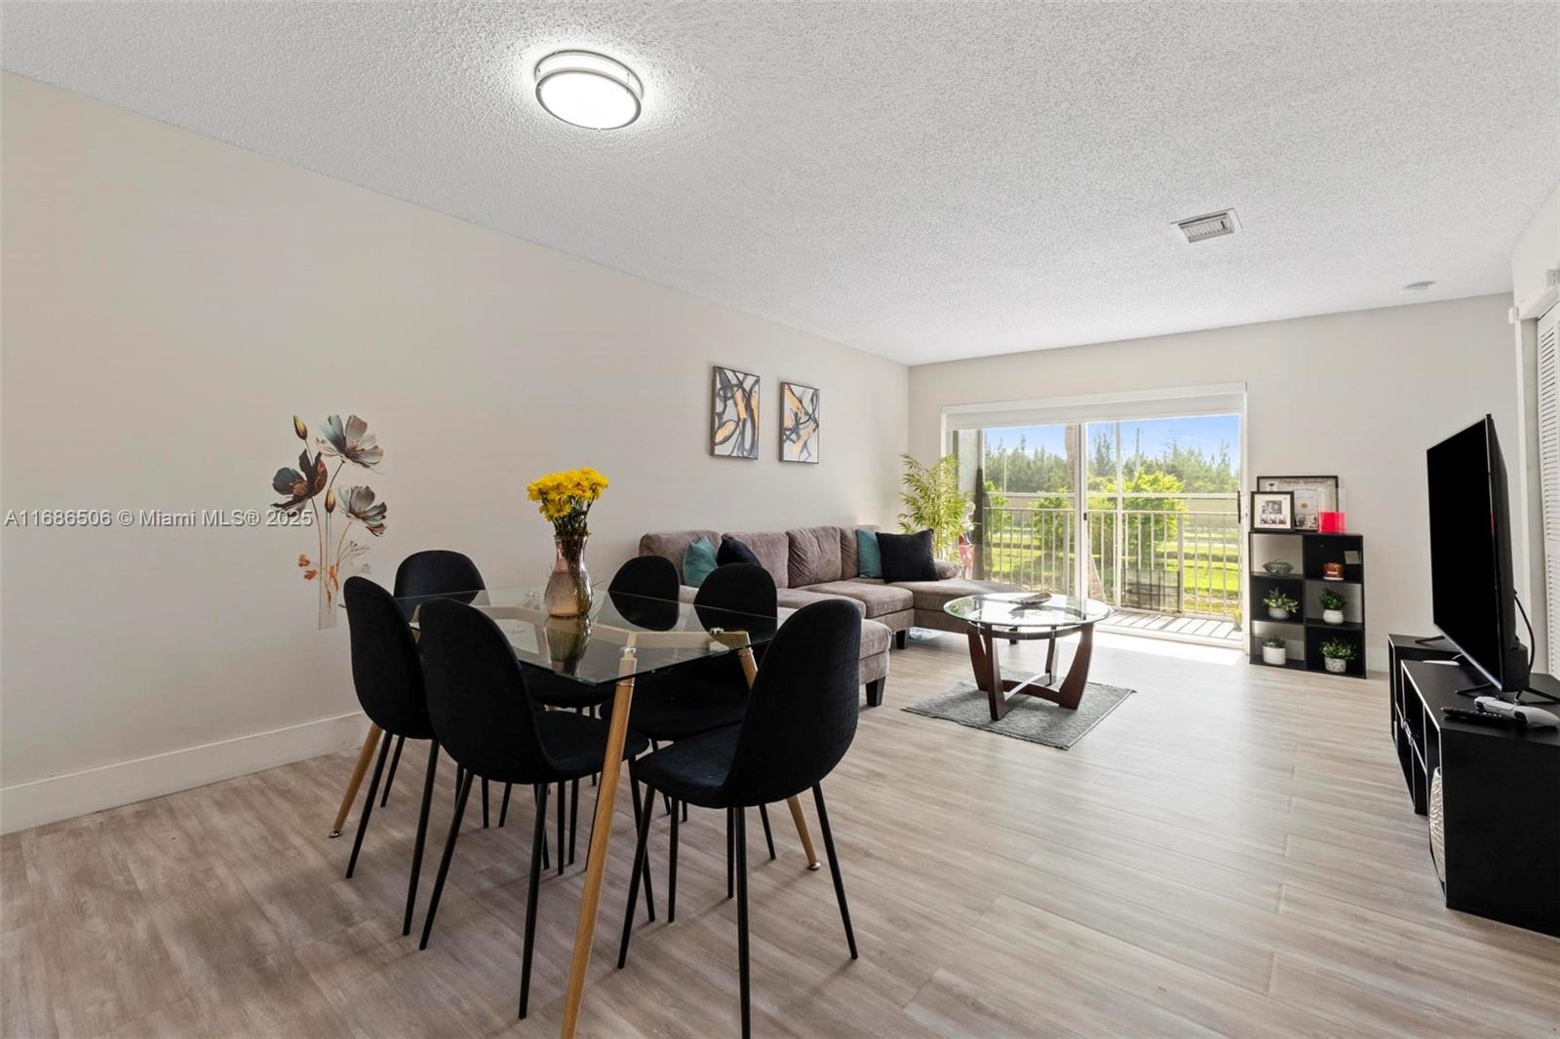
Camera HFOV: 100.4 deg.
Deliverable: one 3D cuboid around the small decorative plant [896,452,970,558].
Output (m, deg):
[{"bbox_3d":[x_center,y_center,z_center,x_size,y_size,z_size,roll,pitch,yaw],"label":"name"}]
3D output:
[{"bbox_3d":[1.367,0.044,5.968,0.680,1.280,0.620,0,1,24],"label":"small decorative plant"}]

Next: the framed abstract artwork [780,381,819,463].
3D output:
[{"bbox_3d":[0.182,-0.780,5.299,0.035,0.630,0.500,1,2,40],"label":"framed abstract artwork"}]

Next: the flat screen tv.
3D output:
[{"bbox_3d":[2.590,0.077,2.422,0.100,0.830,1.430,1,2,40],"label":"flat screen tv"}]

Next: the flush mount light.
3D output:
[{"bbox_3d":[-0.640,-1.429,2.175,0.330,0.085,0.330,0,1,0],"label":"flush mount light"}]

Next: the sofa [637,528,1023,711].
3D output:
[{"bbox_3d":[0.578,0.514,4.572,1.530,0.920,2.996,1,2,40],"label":"sofa"}]

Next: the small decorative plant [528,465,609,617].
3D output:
[{"bbox_3d":[-0.629,0.066,1.927,0.226,0.441,0.226,0,1,-5],"label":"small decorative plant"}]

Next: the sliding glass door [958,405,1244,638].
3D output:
[{"bbox_3d":[2.499,-0.024,5.499,2.333,1.980,0.100,1,2,44],"label":"sliding glass door"}]

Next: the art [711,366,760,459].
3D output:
[{"bbox_3d":[-0.303,-0.767,4.728,0.035,0.630,0.495,1,2,40],"label":"art"}]

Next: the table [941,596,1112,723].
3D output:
[{"bbox_3d":[1.379,0.740,3.618,0.900,0.500,0.900,1,2,40],"label":"table"}]

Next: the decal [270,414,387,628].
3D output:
[{"bbox_3d":[-1.941,0.008,2.824,0.012,0.930,0.425,1,2,40],"label":"decal"}]

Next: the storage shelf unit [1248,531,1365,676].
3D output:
[{"bbox_3d":[3.463,0.530,4.287,0.585,0.895,0.300,1,2,40],"label":"storage shelf unit"}]

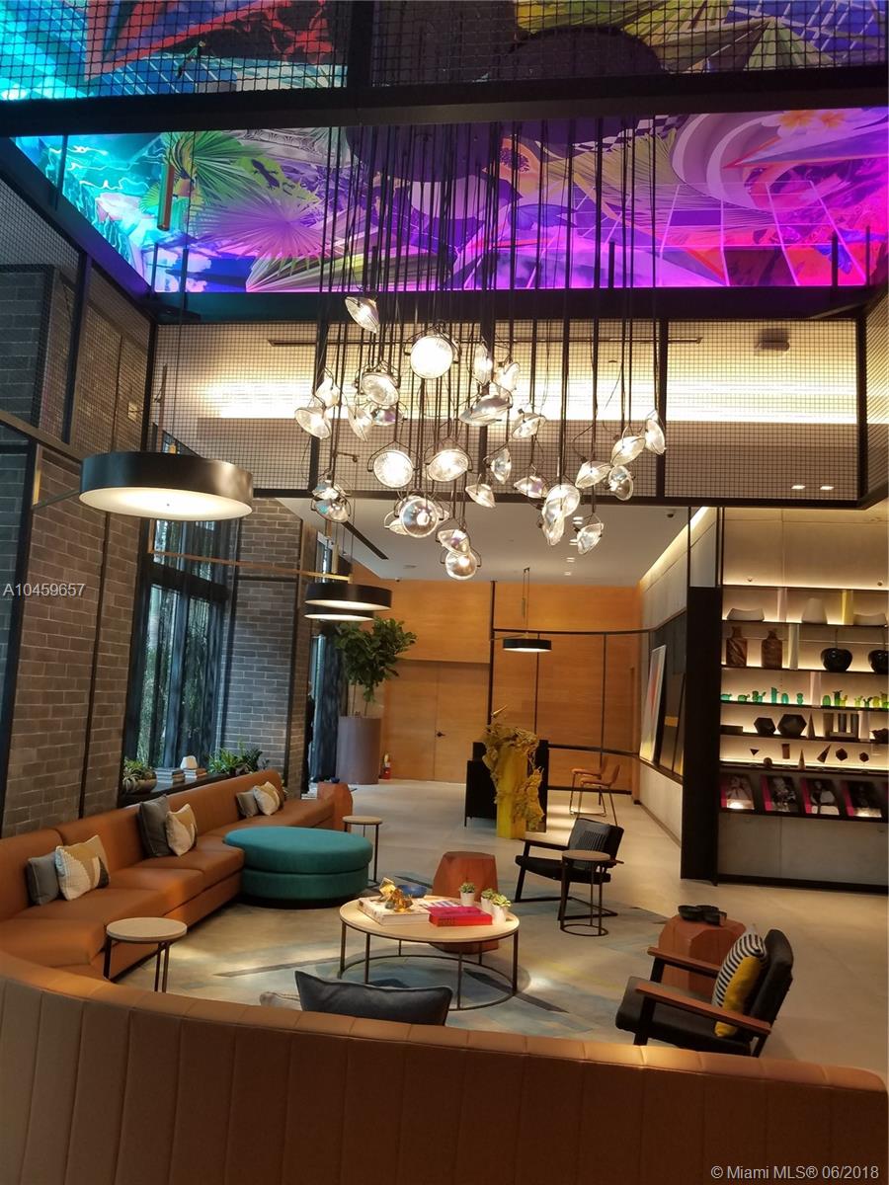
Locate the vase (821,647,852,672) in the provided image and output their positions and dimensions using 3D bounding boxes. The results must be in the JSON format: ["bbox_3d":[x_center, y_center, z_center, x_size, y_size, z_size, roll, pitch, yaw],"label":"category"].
[{"bbox_3d":[4.102,0.705,9.307,0.330,0.253,0.316,2,-7,7],"label":"vase"}]

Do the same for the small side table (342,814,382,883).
[{"bbox_3d":[-0.762,2.381,8.179,0.375,0.570,0.375,2,-7,6],"label":"small side table"}]

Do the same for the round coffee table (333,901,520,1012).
[{"bbox_3d":[-0.104,2.162,5.400,1.058,0.397,1.058,3,-7,0],"label":"round coffee table"}]

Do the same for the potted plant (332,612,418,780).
[{"bbox_3d":[-1.352,2.027,17.094,1.526,3.229,1.374,2,-7,7],"label":"potted plant"}]

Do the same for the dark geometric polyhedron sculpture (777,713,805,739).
[{"bbox_3d":[3.399,1.302,8.709,0.280,0.232,0.260,2,-7,6],"label":"dark geometric polyhedron sculpture"}]

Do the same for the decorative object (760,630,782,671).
[{"bbox_3d":[3.408,0.599,9.270,0.220,0.396,0.200,2,-7,6],"label":"decorative object"}]

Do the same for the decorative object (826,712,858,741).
[{"bbox_3d":[4.064,1.374,9.106,0.345,0.270,0.130,2,-7,6],"label":"decorative object"}]

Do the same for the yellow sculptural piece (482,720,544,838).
[{"bbox_3d":[0.875,2.330,11.321,0.741,1.469,0.590,2,-7,7],"label":"yellow sculptural piece"}]

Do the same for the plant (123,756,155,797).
[{"bbox_3d":[-2.778,1.677,8.104,0.316,0.356,0.316,2,-7,7],"label":"plant"}]

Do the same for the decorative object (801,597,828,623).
[{"bbox_3d":[3.853,0.193,9.272,0.265,0.274,0.230,2,-7,6],"label":"decorative object"}]

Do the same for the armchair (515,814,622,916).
[{"bbox_3d":[1.065,2.326,7.612,0.740,0.720,0.690,6,-8,-29],"label":"armchair"}]

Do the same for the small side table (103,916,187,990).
[{"bbox_3d":[-1.452,1.885,4.252,0.397,0.560,0.397,3,-7,0],"label":"small side table"}]

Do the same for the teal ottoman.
[{"bbox_3d":[-1.255,2.343,7.618,1.250,0.470,1.250,2,-7,6],"label":"teal ottoman"}]

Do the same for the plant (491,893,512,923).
[{"bbox_3d":[0.349,1.934,5.467,0.130,0.165,0.130,2,-7,6],"label":"plant"}]

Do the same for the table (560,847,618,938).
[{"bbox_3d":[1.092,2.320,6.882,0.375,0.567,0.375,2,-7,6],"label":"table"}]

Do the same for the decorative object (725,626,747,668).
[{"bbox_3d":[3.101,0.580,9.434,0.225,0.438,0.203,2,-7,7],"label":"decorative object"}]

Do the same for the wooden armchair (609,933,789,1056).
[{"bbox_3d":[1.177,1.911,4.049,0.748,0.702,0.682,1,-7,16],"label":"wooden armchair"}]

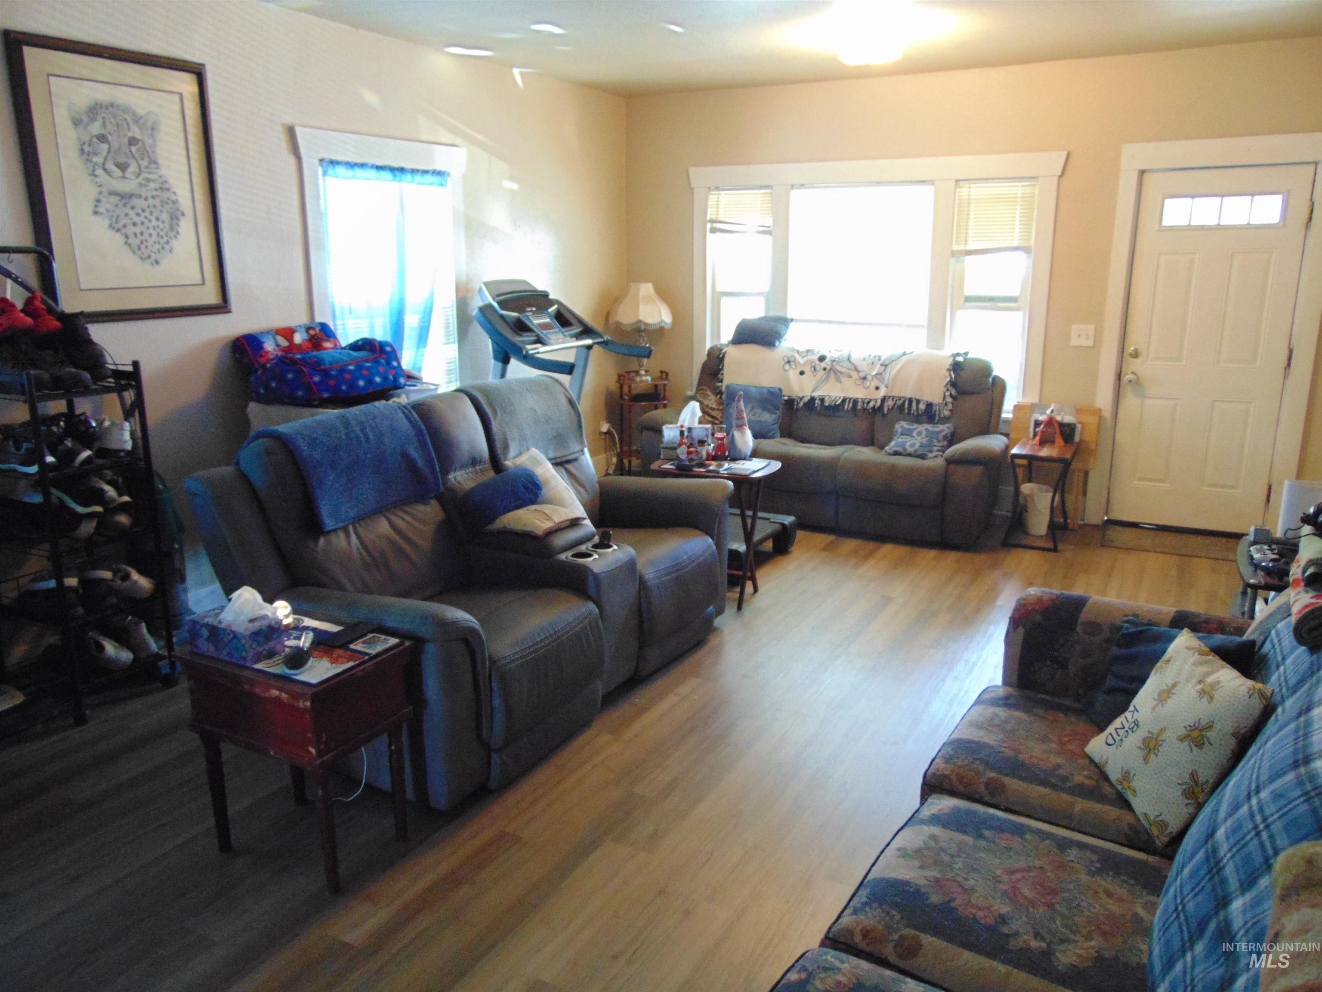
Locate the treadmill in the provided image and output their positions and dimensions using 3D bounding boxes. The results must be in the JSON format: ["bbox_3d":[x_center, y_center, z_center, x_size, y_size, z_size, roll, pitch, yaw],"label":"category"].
[{"bbox_3d":[-0.243,-0.421,5.299,1.800,1.500,0.880,7,16,27],"label":"treadmill"}]

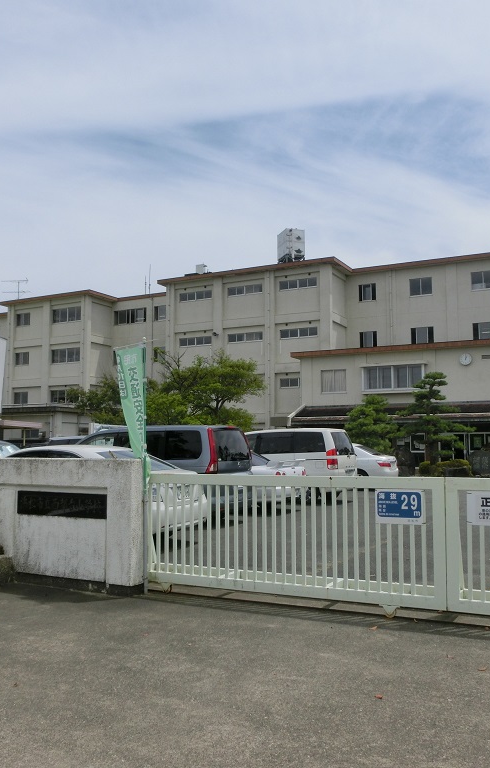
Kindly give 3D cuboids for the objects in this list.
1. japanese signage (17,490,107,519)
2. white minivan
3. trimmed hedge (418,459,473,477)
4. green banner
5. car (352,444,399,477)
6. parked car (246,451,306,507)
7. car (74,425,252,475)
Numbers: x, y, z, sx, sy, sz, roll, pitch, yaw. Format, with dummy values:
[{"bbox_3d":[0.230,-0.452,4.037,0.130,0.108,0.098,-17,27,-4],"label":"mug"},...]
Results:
[{"bbox_3d":[-1.940,1.274,7.491,1.205,0.244,0.040,-3,-6,26],"label":"japanese signage"},{"bbox_3d":[0.722,2.259,20.114,4.620,1.860,1.700,-3,-6,28],"label":"white minivan"},{"bbox_3d":[9.435,3.901,33.245,2.400,0.900,1.300,-3,-6,28],"label":"trimmed hedge"},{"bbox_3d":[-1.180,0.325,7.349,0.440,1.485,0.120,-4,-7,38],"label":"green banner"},{"bbox_3d":[2.819,2.715,23.944,4.560,1.470,1.700,-3,-6,27],"label":"car"},{"bbox_3d":[-0.902,2.302,17.810,4.580,1.370,1.740,-3,-6,28],"label":"parked car"},{"bbox_3d":[-2.244,1.828,14.765,4.650,1.840,1.700,-3,-6,29],"label":"car"}]

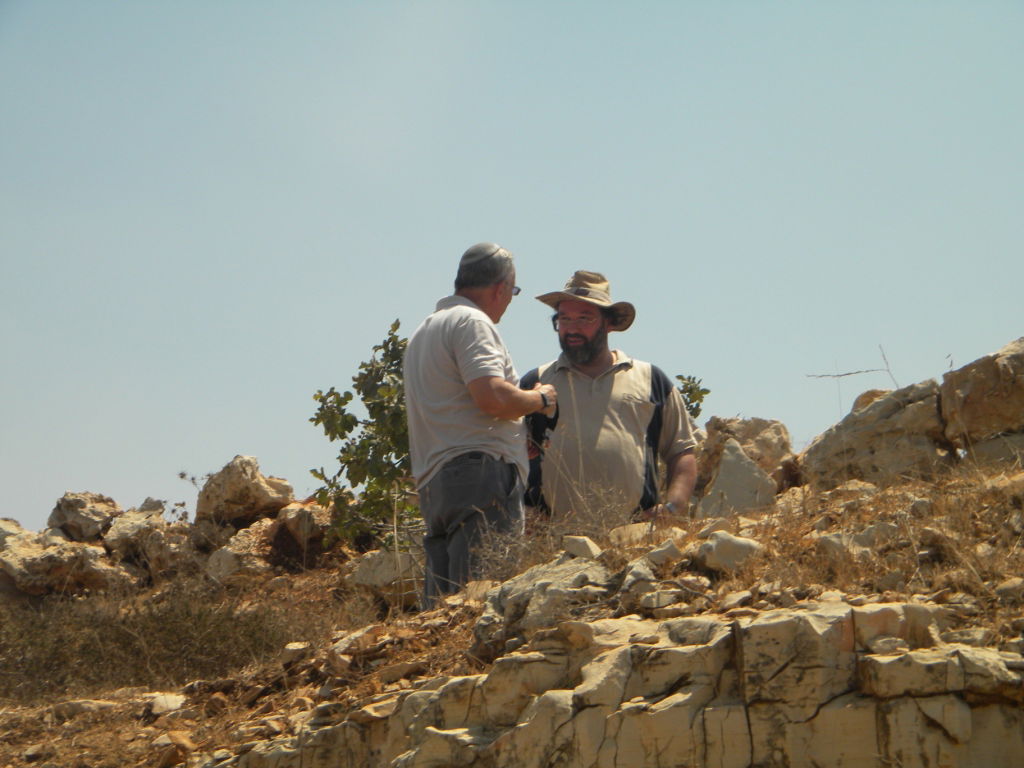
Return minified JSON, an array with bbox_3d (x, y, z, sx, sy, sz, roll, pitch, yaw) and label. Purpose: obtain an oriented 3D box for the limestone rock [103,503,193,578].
[{"bbox_3d":[-1.425,0.608,9.600,0.340,0.290,0.300,0,-6,0],"label":"limestone rock"}]

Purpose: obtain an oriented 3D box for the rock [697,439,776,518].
[{"bbox_3d":[0.759,0.320,8.300,0.270,0.270,0.180,0,-5,0],"label":"rock"}]

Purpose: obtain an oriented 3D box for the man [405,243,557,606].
[{"bbox_3d":[-0.134,0.398,7.864,0.460,1.720,0.540,4,-7,-37],"label":"man"}]

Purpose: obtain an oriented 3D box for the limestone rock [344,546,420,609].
[{"bbox_3d":[-0.443,0.678,8.600,0.280,0.200,0.220,0,-5,0],"label":"limestone rock"}]

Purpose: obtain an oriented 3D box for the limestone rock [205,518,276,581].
[{"bbox_3d":[-1.054,0.648,9.500,0.275,0.245,0.260,0,-6,0],"label":"limestone rock"}]

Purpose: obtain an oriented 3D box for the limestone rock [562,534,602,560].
[{"bbox_3d":[0.212,0.493,7.400,0.120,0.080,0.100,0,-5,0],"label":"limestone rock"}]

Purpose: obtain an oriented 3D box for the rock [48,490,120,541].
[{"bbox_3d":[-1.702,0.529,9.800,0.300,0.210,0.250,0,-6,0],"label":"rock"}]

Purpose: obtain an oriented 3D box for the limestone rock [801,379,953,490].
[{"bbox_3d":[1.292,0.179,8.700,0.540,0.390,0.380,0,-5,0],"label":"limestone rock"}]

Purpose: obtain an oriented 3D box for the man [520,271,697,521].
[{"bbox_3d":[0.318,0.512,8.022,0.600,1.780,0.420,-2,-5,20],"label":"man"}]

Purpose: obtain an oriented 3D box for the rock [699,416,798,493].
[{"bbox_3d":[0.876,0.272,9.100,0.370,0.290,0.310,0,-6,0],"label":"rock"}]

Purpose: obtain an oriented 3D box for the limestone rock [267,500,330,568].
[{"bbox_3d":[-0.791,0.558,9.100,0.240,0.250,0.220,0,-5,0],"label":"limestone rock"}]

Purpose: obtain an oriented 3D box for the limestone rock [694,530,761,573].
[{"bbox_3d":[0.647,0.498,7.300,0.195,0.130,0.160,0,-6,0],"label":"limestone rock"}]

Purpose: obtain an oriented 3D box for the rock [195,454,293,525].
[{"bbox_3d":[-1.017,0.403,9.300,0.370,0.270,0.280,0,-5,0],"label":"rock"}]

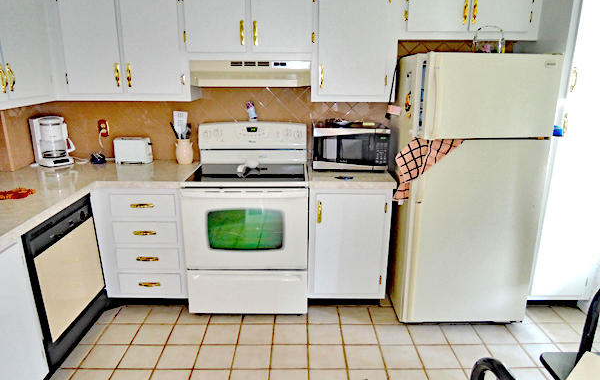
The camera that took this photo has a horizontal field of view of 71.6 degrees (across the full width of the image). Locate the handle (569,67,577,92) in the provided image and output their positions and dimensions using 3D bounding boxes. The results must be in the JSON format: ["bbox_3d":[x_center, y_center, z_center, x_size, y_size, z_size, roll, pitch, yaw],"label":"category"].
[{"bbox_3d":[1.529,-0.615,2.328,0.025,0.136,0.030,0,15,0],"label":"handle"}]

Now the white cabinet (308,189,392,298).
[{"bbox_3d":[0.307,0.281,2.885,0.500,0.745,0.580,0,15,0],"label":"white cabinet"}]

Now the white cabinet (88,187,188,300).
[{"bbox_3d":[-0.990,0.277,2.877,0.535,0.745,0.580,0,15,0],"label":"white cabinet"}]

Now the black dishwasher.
[{"bbox_3d":[-1.520,0.486,2.255,0.590,0.800,0.625,0,15,0],"label":"black dishwasher"}]

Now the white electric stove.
[{"bbox_3d":[-0.328,0.170,2.805,0.767,1.195,0.630,0,15,0],"label":"white electric stove"}]

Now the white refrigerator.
[{"bbox_3d":[1.019,-0.025,2.718,0.770,1.628,0.670,0,15,0],"label":"white refrigerator"}]

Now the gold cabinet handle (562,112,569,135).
[{"bbox_3d":[1.527,-0.381,2.391,0.023,0.132,0.030,0,15,0],"label":"gold cabinet handle"}]

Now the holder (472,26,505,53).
[{"bbox_3d":[1.071,-0.850,2.365,0.185,0.165,0.120,0,15,0],"label":"holder"}]

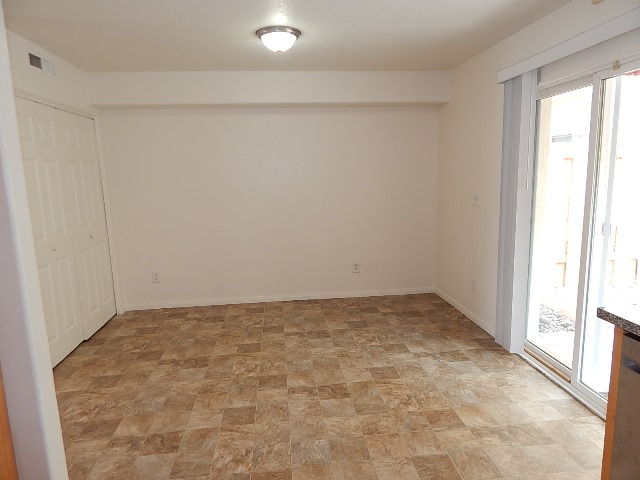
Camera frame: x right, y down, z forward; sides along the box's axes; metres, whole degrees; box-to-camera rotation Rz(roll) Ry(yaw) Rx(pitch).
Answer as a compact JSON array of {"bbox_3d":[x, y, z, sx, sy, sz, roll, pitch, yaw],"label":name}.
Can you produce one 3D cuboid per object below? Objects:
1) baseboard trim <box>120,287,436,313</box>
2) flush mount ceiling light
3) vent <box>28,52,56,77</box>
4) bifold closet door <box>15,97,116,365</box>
[{"bbox_3d":[-0.389,0.666,4.620,3.500,0.080,0.020,-2,9,-5],"label":"baseboard trim"},{"bbox_3d":[-0.293,-1.431,2.946,0.325,0.132,0.325,-2,9,-5],"label":"flush mount ceiling light"},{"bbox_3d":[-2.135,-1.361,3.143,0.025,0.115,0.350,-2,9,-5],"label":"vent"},{"bbox_3d":[-2.158,-0.082,3.495,0.040,2.010,1.460,-2,9,-5],"label":"bifold closet door"}]

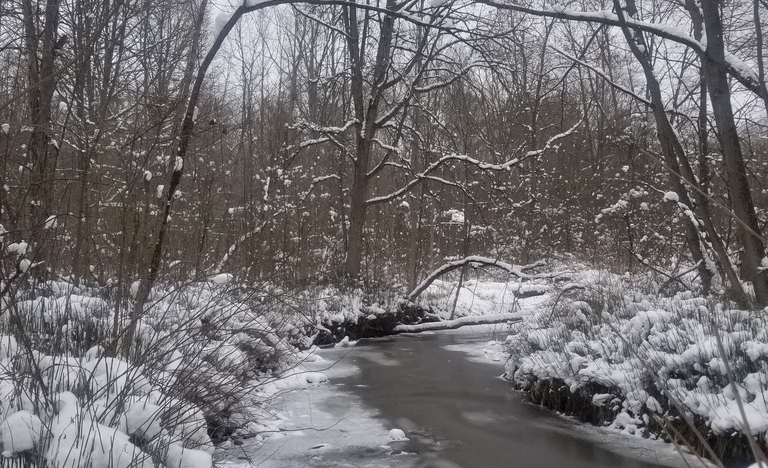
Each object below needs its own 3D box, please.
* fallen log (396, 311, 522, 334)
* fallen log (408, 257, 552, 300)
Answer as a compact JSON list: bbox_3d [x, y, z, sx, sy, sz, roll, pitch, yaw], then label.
[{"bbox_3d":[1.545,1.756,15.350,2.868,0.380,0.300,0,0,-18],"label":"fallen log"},{"bbox_3d":[2.148,0.981,16.950,3.314,0.930,0.600,0,0,-12],"label":"fallen log"}]

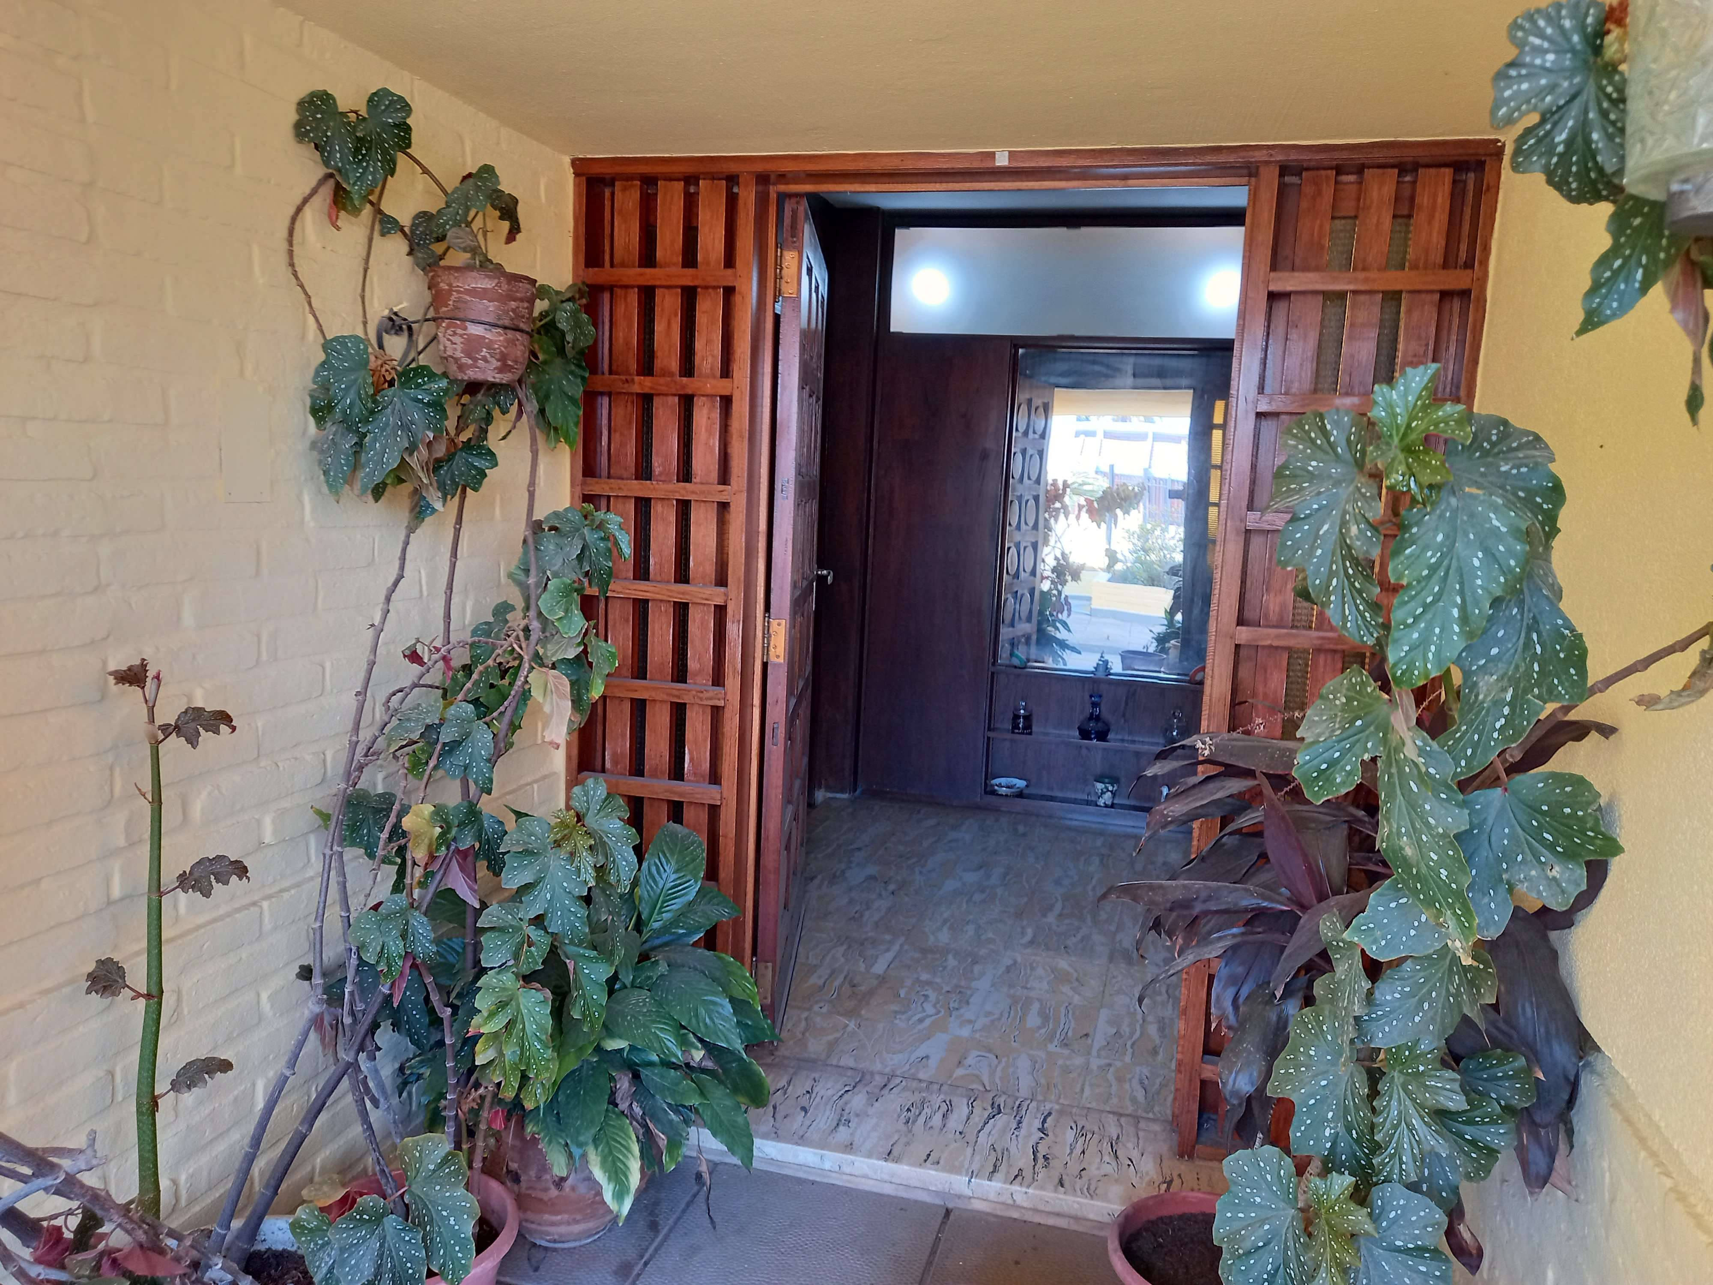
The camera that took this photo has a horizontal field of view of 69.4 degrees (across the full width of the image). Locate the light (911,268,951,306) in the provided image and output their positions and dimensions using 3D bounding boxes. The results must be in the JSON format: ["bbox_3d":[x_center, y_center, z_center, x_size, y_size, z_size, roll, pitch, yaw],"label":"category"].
[{"bbox_3d":[0.295,-1.414,4.926,0.158,0.150,0.050,5,9,14],"label":"light"}]

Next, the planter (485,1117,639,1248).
[{"bbox_3d":[-0.554,0.992,2.407,0.320,0.280,0.320,5,9,14],"label":"planter"}]

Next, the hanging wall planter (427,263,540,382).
[{"bbox_3d":[-0.619,-0.524,2.057,0.176,0.176,0.176,5,9,14],"label":"hanging wall planter"}]

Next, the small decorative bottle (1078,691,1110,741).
[{"bbox_3d":[0.974,0.302,5.044,0.129,0.190,0.129,5,9,14],"label":"small decorative bottle"}]

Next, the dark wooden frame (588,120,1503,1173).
[{"bbox_3d":[0.247,0.033,2.647,1.824,2.043,0.130,5,9,14],"label":"dark wooden frame"}]

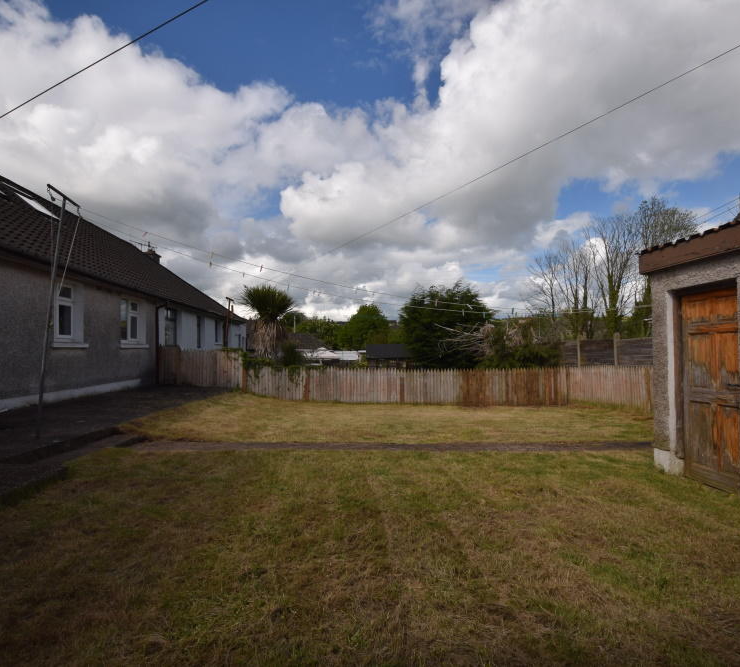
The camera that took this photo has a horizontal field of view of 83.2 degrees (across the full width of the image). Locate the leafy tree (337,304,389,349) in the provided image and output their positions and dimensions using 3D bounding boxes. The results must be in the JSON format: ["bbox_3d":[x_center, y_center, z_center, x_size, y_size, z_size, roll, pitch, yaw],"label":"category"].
[{"bbox_3d":[-0.924,0.460,55.013,7.260,8.600,7.260,0,-2,0],"label":"leafy tree"}]

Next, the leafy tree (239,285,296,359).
[{"bbox_3d":[-3.305,0.185,13.501,1.850,3.490,1.850,0,-2,0],"label":"leafy tree"}]

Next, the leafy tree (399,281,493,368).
[{"bbox_3d":[2.809,0.076,15.506,3.500,4.040,3.500,0,-2,0],"label":"leafy tree"}]

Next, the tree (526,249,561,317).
[{"bbox_3d":[12.519,-1.602,30.067,2.740,9.130,2.740,0,-2,0],"label":"tree"}]

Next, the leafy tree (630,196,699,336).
[{"bbox_3d":[20.547,-3.357,29.122,5.080,12.570,5.080,0,-2,0],"label":"leafy tree"}]

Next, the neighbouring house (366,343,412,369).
[{"bbox_3d":[1.543,1.950,27.952,3.700,2.490,3.000,0,-2,0],"label":"neighbouring house"}]

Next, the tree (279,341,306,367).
[{"bbox_3d":[-2.376,1.062,12.773,0.860,1.690,0.860,0,-2,0],"label":"tree"}]

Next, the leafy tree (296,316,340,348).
[{"bbox_3d":[-7.167,1.242,57.990,6.680,7.230,6.680,0,-2,0],"label":"leafy tree"}]

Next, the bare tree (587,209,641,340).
[{"bbox_3d":[16.285,-2.658,28.099,3.900,11.110,3.900,0,-2,0],"label":"bare tree"}]

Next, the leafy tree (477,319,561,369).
[{"bbox_3d":[4.734,0.723,13.284,2.680,2.410,2.200,0,-2,0],"label":"leafy tree"}]

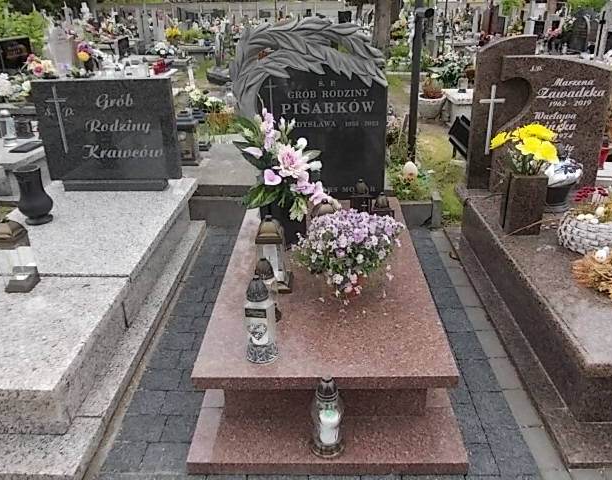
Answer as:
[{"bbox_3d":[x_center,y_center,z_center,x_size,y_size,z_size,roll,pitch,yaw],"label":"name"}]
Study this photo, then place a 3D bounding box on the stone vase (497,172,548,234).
[{"bbox_3d":[1.060,-0.178,2.525,0.162,0.286,0.134,3,26,10],"label":"stone vase"}]

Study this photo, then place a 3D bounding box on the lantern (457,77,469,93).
[{"bbox_3d":[2.017,-1.996,6.651,0.130,0.200,0.130,0,26,1],"label":"lantern"}]

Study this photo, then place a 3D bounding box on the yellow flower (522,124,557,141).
[{"bbox_3d":[1.172,-0.540,2.599,0.145,0.075,0.110,0,26,1],"label":"yellow flower"}]

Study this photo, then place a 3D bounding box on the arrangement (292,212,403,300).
[{"bbox_3d":[0.180,0.069,2.192,0.420,0.295,0.350,0,26,1],"label":"arrangement"}]

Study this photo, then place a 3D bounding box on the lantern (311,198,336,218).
[{"bbox_3d":[0.081,-0.060,2.384,0.129,0.269,0.129,-1,26,2],"label":"lantern"}]

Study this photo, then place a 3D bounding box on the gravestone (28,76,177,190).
[{"bbox_3d":[-1.232,-0.665,3.309,0.855,0.690,0.130,0,22,1],"label":"gravestone"}]

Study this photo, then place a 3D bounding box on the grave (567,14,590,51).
[{"bbox_3d":[5.273,-3.917,9.982,0.410,0.720,0.110,0,26,1],"label":"grave"}]

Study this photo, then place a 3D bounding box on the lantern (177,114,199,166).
[{"bbox_3d":[-0.904,-0.757,3.825,0.140,0.375,0.140,-1,26,2],"label":"lantern"}]

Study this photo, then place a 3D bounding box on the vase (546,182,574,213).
[{"bbox_3d":[1.495,-0.291,3.065,0.180,0.200,0.180,0,26,1],"label":"vase"}]

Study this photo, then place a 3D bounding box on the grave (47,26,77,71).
[{"bbox_3d":[-3.510,-2.711,7.432,0.380,0.680,0.160,0,26,1],"label":"grave"}]

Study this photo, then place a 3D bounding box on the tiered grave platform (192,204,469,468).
[{"bbox_3d":[0.085,0.248,2.384,0.890,0.288,1.747,-1,26,2],"label":"tiered grave platform"}]

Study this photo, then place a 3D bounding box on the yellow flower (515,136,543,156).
[{"bbox_3d":[1.087,-0.457,2.529,0.120,0.090,0.100,0,26,1],"label":"yellow flower"}]

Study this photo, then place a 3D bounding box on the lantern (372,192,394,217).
[{"bbox_3d":[0.414,-0.154,2.767,0.115,0.195,0.115,0,26,1],"label":"lantern"}]

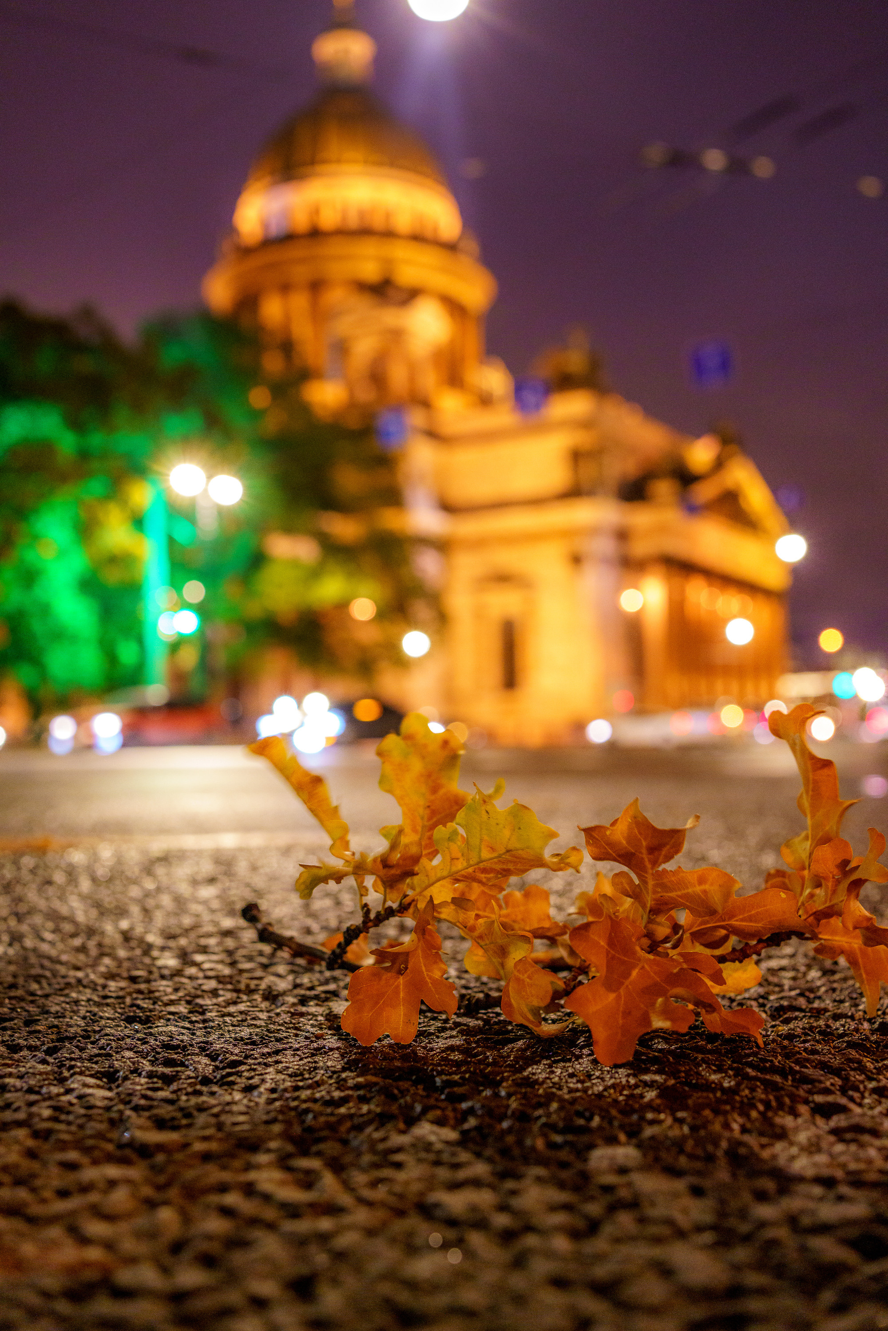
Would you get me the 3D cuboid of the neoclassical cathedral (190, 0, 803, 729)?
[{"bbox_3d":[-12.098,-40.689,171.259,111.300,101.500,97.600,-3,-4,30],"label":"neoclassical cathedral"}]

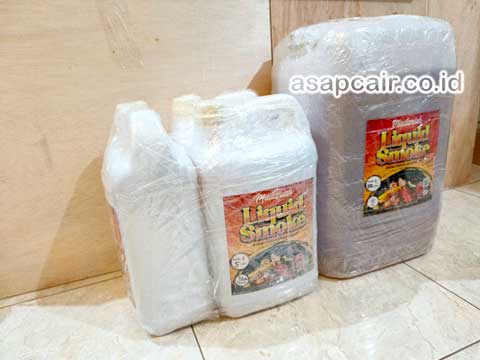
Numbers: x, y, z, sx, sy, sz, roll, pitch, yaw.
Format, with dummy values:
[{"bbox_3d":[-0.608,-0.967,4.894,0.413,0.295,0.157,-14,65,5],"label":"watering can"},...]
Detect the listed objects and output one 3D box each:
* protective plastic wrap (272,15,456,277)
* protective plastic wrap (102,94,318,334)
[{"bbox_3d":[0.221,-0.066,0.614,0.291,0.415,0.211,-10,18,-19],"label":"protective plastic wrap"},{"bbox_3d":[-0.052,0.030,0.528,0.296,0.323,0.224,-10,18,-19],"label":"protective plastic wrap"}]

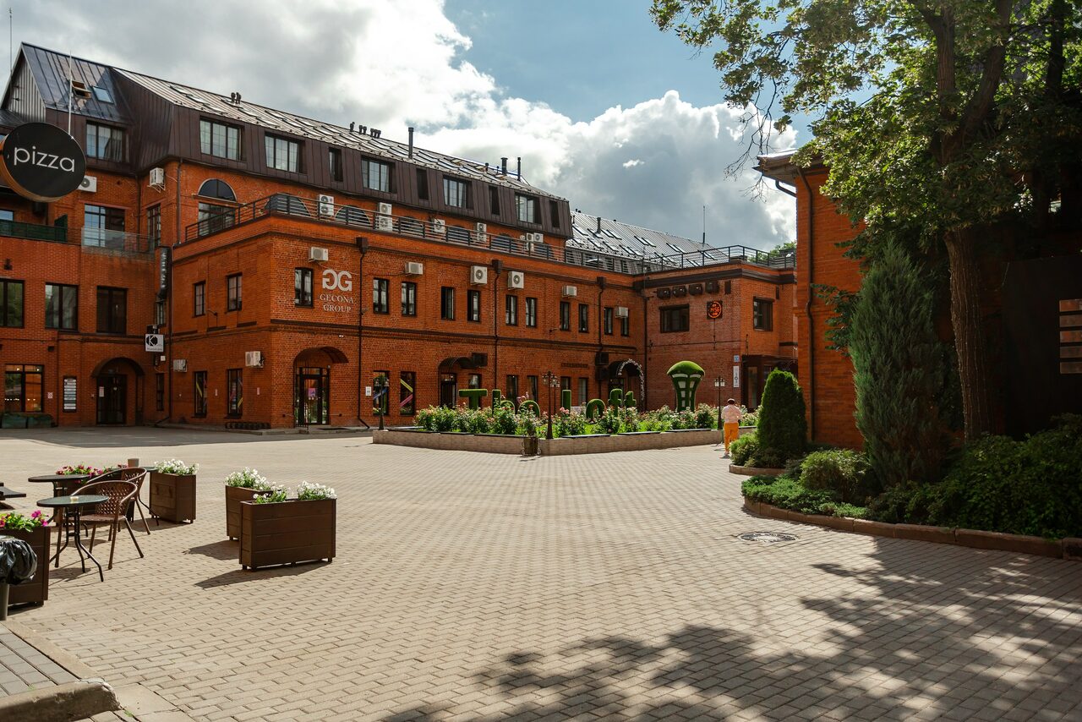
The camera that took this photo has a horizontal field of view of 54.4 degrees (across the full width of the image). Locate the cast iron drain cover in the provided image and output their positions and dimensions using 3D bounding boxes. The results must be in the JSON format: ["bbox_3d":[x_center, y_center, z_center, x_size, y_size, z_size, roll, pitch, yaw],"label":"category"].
[{"bbox_3d":[2.555,2.004,11.844,0.700,0.050,0.720,0,-2,0],"label":"cast iron drain cover"}]

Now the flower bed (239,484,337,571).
[{"bbox_3d":[-2.387,1.544,9.952,0.880,0.760,0.290,2,-3,-42],"label":"flower bed"}]

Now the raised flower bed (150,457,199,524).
[{"bbox_3d":[-4.797,1.683,13.715,0.280,0.760,1.020,2,-3,-38],"label":"raised flower bed"}]

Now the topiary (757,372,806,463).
[{"bbox_3d":[5.235,1.196,22.900,1.100,2.050,1.100,0,-2,0],"label":"topiary"}]

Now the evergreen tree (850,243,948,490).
[{"bbox_3d":[5.376,0.133,15.800,1.360,3.800,1.360,0,-2,0],"label":"evergreen tree"}]

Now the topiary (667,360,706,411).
[{"bbox_3d":[5.510,1.076,39.988,1.430,2.200,1.400,0,-2,0],"label":"topiary"}]

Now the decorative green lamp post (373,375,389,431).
[{"bbox_3d":[-5.471,1.431,35.972,0.580,1.950,0.550,0,-2,0],"label":"decorative green lamp post"}]

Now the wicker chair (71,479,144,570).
[{"bbox_3d":[-4.400,1.623,10.513,0.580,0.770,0.650,0,-2,1],"label":"wicker chair"}]

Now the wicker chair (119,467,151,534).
[{"bbox_3d":[-5.100,1.708,12.611,0.580,0.770,0.630,-1,-3,30],"label":"wicker chair"}]

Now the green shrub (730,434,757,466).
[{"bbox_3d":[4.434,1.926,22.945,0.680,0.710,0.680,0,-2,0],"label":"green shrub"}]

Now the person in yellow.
[{"bbox_3d":[5.526,1.936,30.500,0.550,1.650,0.380,0,-2,6],"label":"person in yellow"}]

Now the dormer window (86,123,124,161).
[{"bbox_3d":[-21.745,-10.938,52.500,0.250,1.650,1.850,-2,-3,41],"label":"dormer window"}]

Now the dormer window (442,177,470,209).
[{"bbox_3d":[-5.156,-10.339,64.500,0.400,1.680,2.200,-2,-3,39],"label":"dormer window"}]

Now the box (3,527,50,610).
[{"bbox_3d":[-4.165,1.544,7.793,0.920,0.600,0.290,2,-3,-36],"label":"box"}]

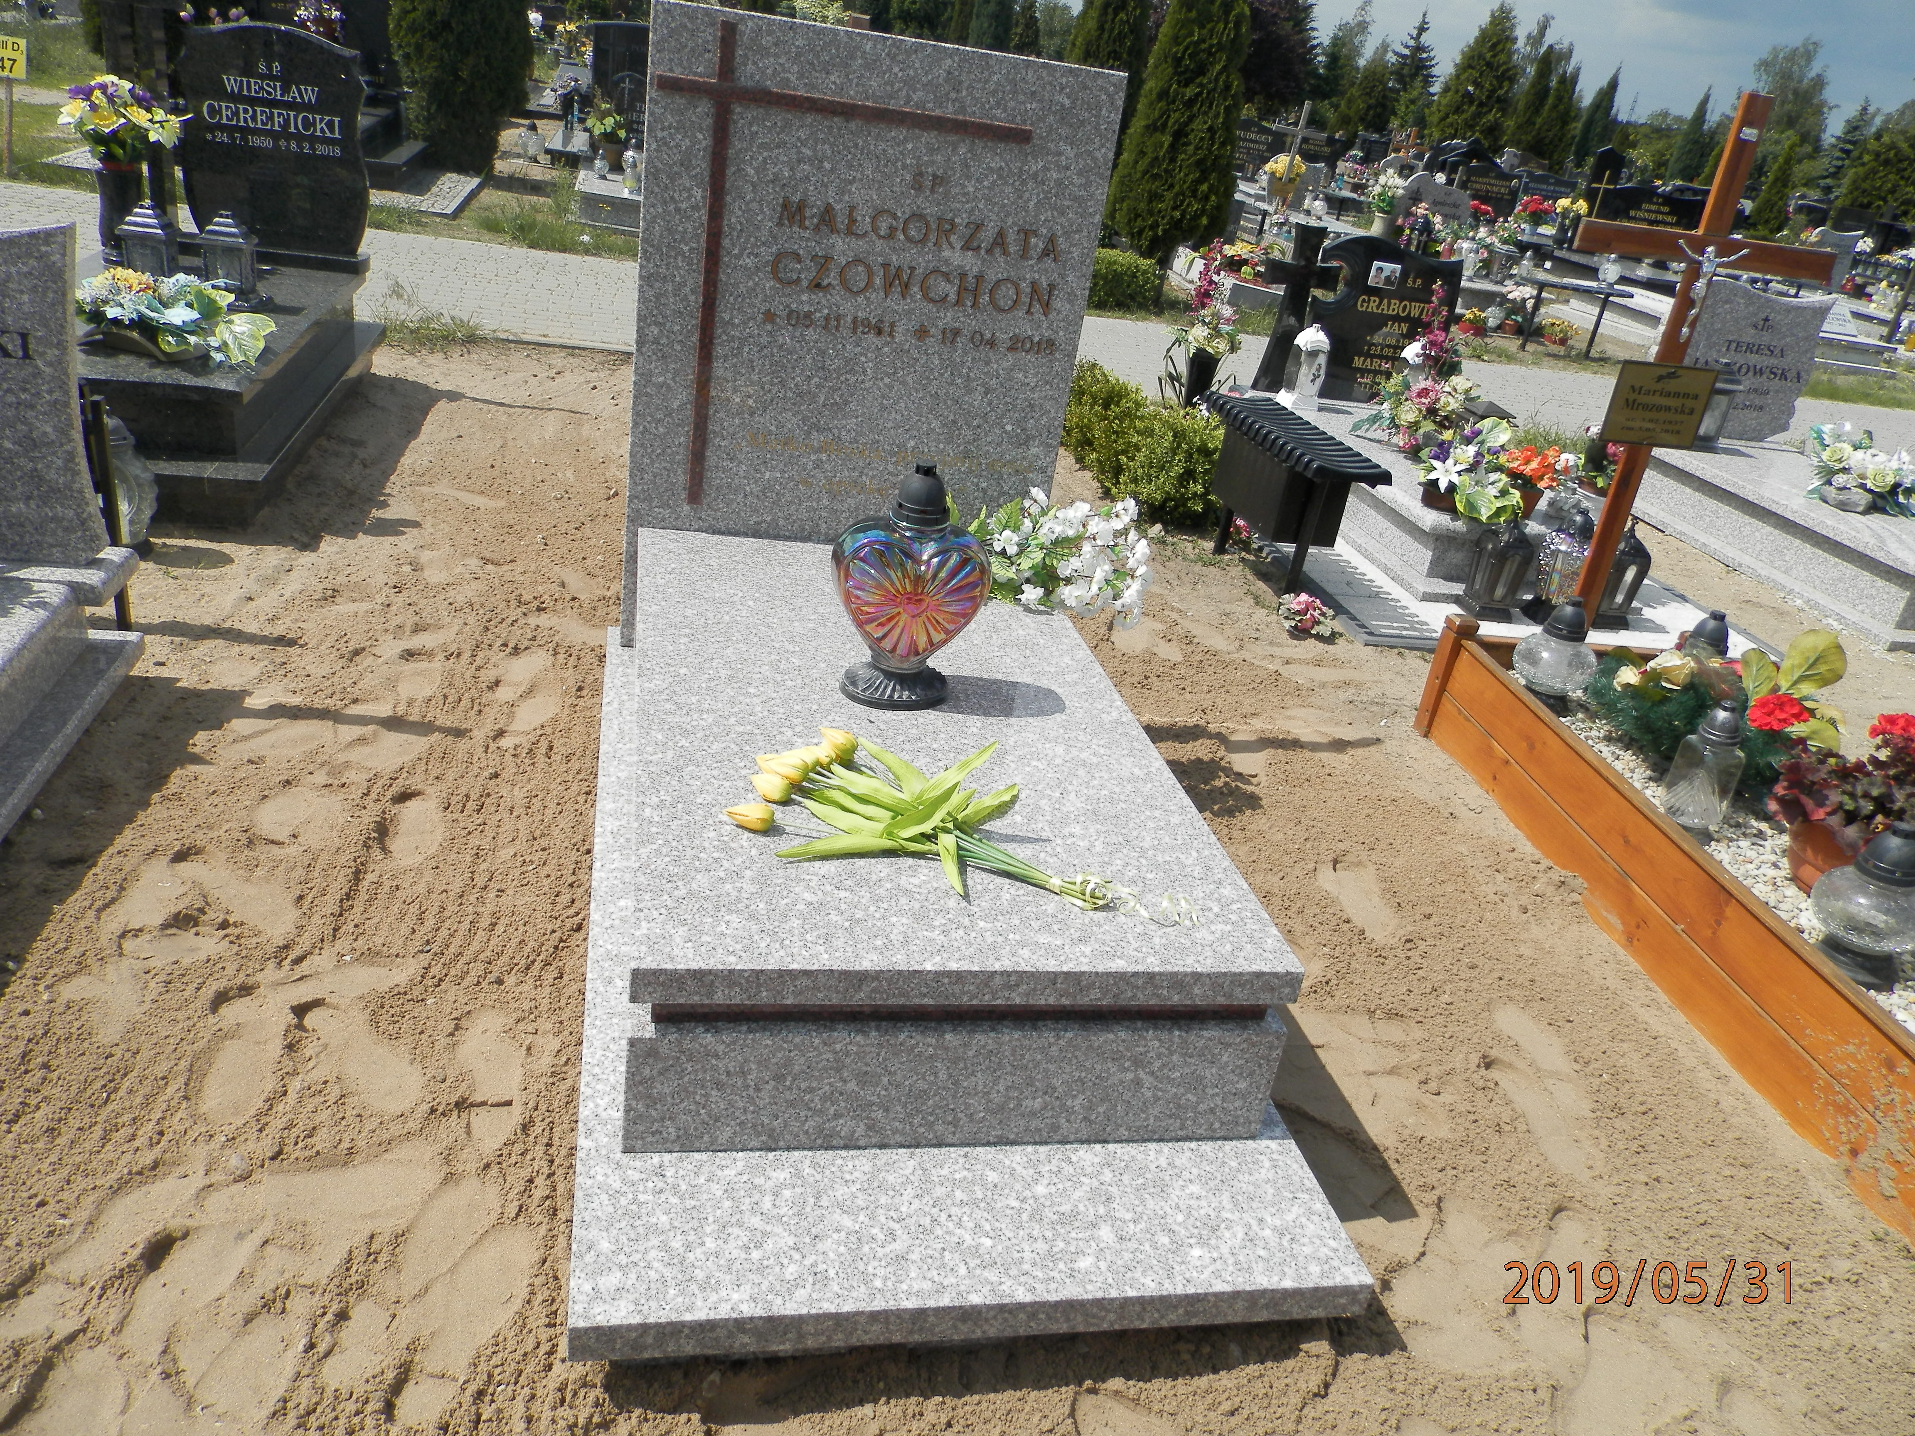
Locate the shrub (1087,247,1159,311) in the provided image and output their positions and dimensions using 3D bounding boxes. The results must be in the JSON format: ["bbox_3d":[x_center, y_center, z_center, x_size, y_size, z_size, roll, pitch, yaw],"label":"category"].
[{"bbox_3d":[1.033,-2.980,9.341,0.650,0.370,0.500,3,26,-14],"label":"shrub"}]

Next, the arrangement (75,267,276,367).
[{"bbox_3d":[-2.027,-1.056,3.565,0.468,0.171,0.270,3,26,-14],"label":"arrangement"}]

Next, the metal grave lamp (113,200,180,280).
[{"bbox_3d":[-2.291,-1.318,3.904,0.162,0.261,0.162,-3,28,-25],"label":"metal grave lamp"}]

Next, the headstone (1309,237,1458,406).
[{"bbox_3d":[1.659,-1.583,5.518,0.580,0.633,0.080,3,26,-14],"label":"headstone"}]

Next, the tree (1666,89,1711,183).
[{"bbox_3d":[14.905,-11.341,28.376,0.950,2.812,0.950,3,26,-14],"label":"tree"}]

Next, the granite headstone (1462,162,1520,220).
[{"bbox_3d":[5.869,-5.718,15.139,0.680,0.660,0.100,3,26,-14],"label":"granite headstone"}]

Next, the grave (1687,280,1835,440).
[{"bbox_3d":[3.761,-1.702,6.614,0.720,0.710,0.080,3,26,-14],"label":"grave"}]

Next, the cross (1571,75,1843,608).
[{"bbox_3d":[1.494,-0.594,3.017,0.612,1.405,0.075,2,26,-13],"label":"cross"}]

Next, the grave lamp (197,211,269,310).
[{"bbox_3d":[-2.261,-1.436,4.327,0.165,0.275,0.165,3,26,-14],"label":"grave lamp"}]

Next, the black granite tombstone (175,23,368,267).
[{"bbox_3d":[-2.393,-2.033,4.855,0.620,0.735,0.080,3,26,-14],"label":"black granite tombstone"}]

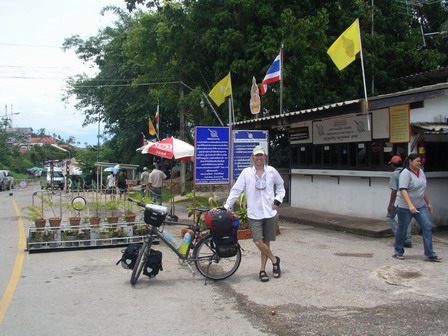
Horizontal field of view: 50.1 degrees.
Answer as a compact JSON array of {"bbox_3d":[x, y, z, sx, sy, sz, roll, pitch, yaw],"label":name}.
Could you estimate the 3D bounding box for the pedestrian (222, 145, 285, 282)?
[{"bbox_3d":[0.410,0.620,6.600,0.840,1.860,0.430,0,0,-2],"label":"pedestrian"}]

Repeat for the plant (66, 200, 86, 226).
[{"bbox_3d":[-2.820,0.876,9.150,0.370,0.530,0.360,0,0,0],"label":"plant"}]

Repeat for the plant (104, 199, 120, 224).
[{"bbox_3d":[-2.196,0.868,9.420,0.320,0.530,0.320,0,0,0],"label":"plant"}]

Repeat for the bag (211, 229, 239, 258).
[{"bbox_3d":[0.009,0.988,6.300,0.310,0.370,0.180,0,7,-17],"label":"bag"}]

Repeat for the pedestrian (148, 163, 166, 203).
[{"bbox_3d":[-2.708,0.696,19.500,0.680,1.640,0.400,0,1,-9],"label":"pedestrian"}]

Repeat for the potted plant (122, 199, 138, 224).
[{"bbox_3d":[-1.868,0.880,9.550,0.310,0.530,0.310,0,0,0],"label":"potted plant"}]

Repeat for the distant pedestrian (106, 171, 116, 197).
[{"bbox_3d":[-5.920,0.900,25.200,0.500,1.600,0.360,0,1,-6],"label":"distant pedestrian"}]

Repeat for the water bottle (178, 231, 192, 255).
[{"bbox_3d":[-0.502,0.987,6.330,0.092,0.315,0.092,18,2,-18],"label":"water bottle"}]

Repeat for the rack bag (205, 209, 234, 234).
[{"bbox_3d":[-0.065,0.745,6.660,0.350,0.340,0.420,0,0,-14],"label":"rack bag"}]

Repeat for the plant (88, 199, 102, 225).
[{"bbox_3d":[-2.469,0.855,9.200,0.270,0.540,0.270,0,1,-28],"label":"plant"}]

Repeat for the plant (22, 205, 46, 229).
[{"bbox_3d":[-3.439,0.881,8.700,0.420,0.440,0.370,0,1,-28],"label":"plant"}]

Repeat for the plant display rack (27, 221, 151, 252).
[{"bbox_3d":[-2.510,1.310,9.330,2.370,0.470,0.500,0,0,-24],"label":"plant display rack"}]

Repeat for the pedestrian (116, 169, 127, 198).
[{"bbox_3d":[-5.351,0.846,25.000,0.500,1.620,0.360,0,1,-6],"label":"pedestrian"}]

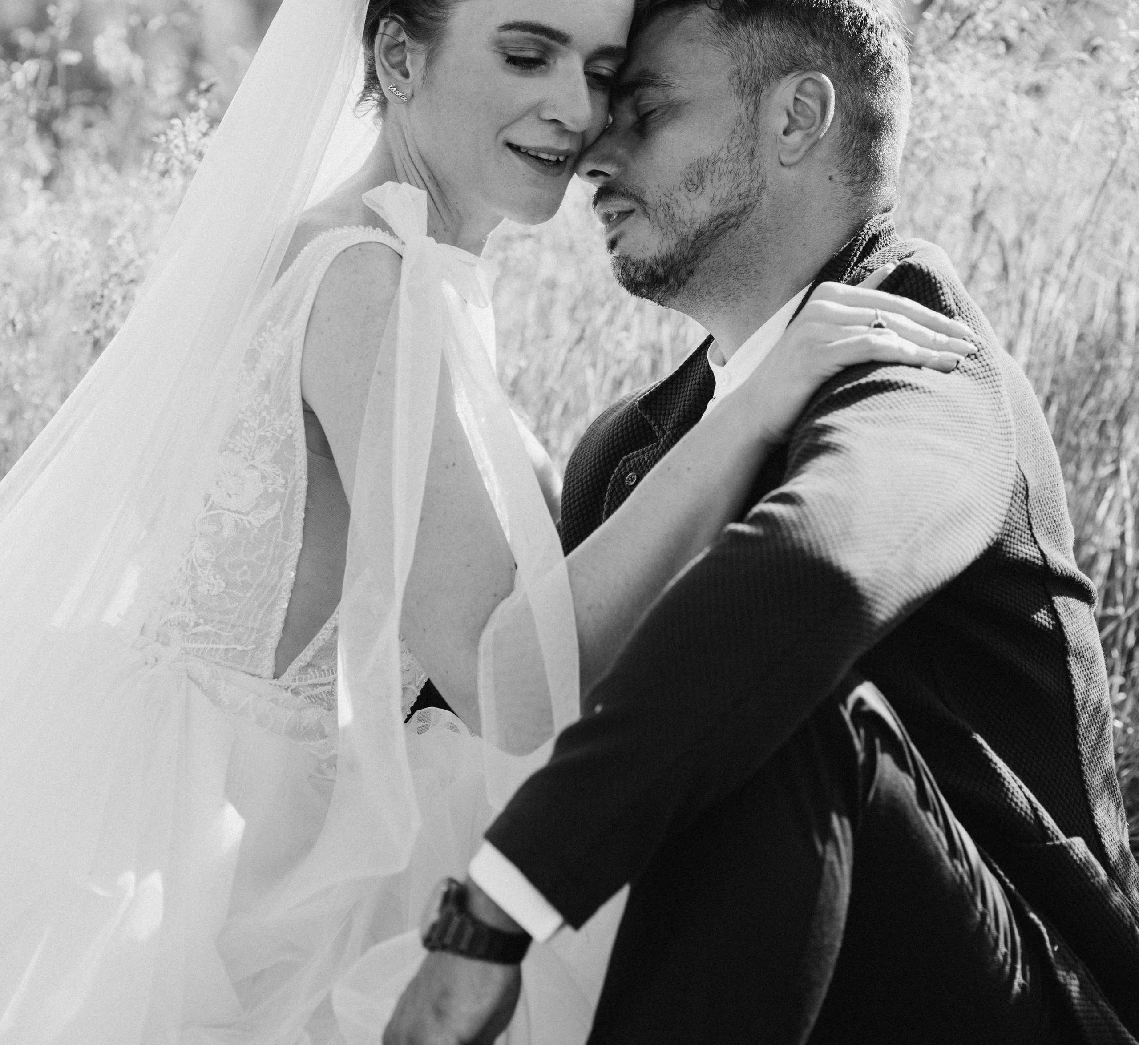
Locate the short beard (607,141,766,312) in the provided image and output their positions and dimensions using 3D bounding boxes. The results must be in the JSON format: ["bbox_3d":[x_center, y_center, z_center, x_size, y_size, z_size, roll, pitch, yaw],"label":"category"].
[{"bbox_3d":[0.079,-0.201,2.720,0.108,0.110,0.135,-8,5,-9],"label":"short beard"}]

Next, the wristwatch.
[{"bbox_3d":[-0.062,0.263,2.650,0.064,0.046,0.068,21,0,7],"label":"wristwatch"}]

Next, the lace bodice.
[{"bbox_3d":[-0.157,-0.030,2.770,0.225,0.355,0.320,16,6,-2],"label":"lace bodice"}]

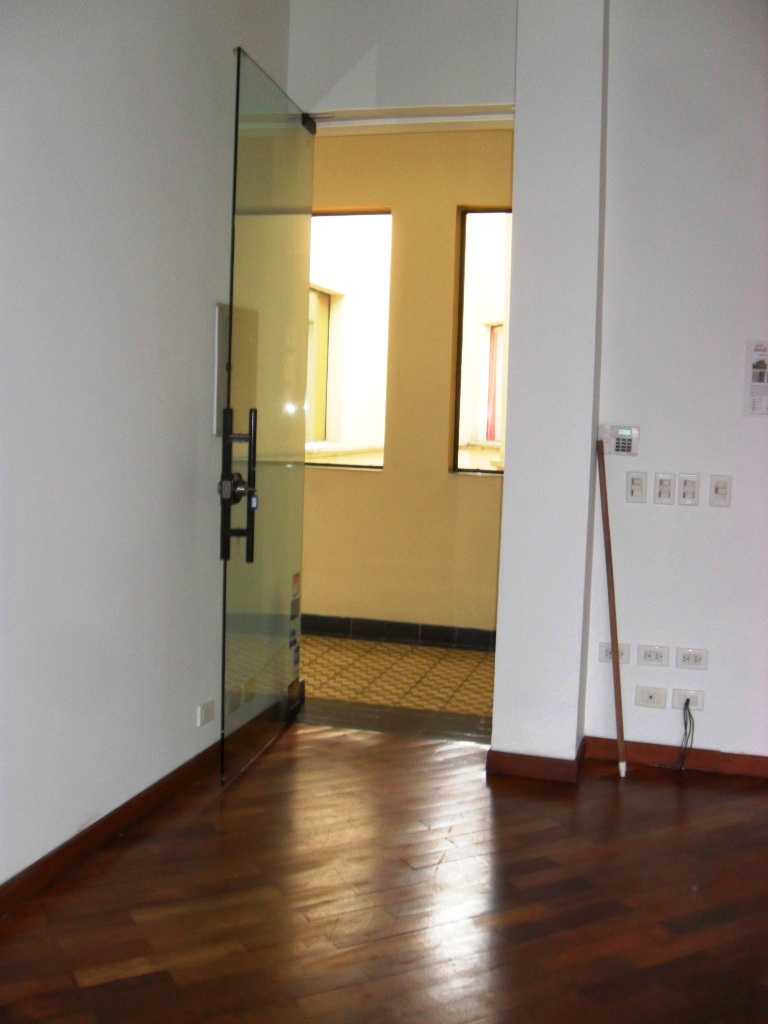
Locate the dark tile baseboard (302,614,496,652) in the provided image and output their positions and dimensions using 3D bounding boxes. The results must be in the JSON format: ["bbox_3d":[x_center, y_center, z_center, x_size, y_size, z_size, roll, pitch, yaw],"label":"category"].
[{"bbox_3d":[0.056,0.718,6.128,1.224,0.122,0.020,3,4,14],"label":"dark tile baseboard"}]

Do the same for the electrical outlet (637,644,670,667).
[{"bbox_3d":[1.007,0.538,3.863,0.114,0.075,0.011,3,4,14],"label":"electrical outlet"}]

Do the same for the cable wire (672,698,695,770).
[{"bbox_3d":[1.110,0.825,3.838,0.070,0.255,0.045,3,4,14],"label":"cable wire"}]

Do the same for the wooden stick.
[{"bbox_3d":[0.835,0.346,3.802,0.023,1.237,0.023,-4,-5,15],"label":"wooden stick"}]

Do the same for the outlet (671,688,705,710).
[{"bbox_3d":[1.130,0.698,3.840,0.114,0.075,0.011,3,4,14],"label":"outlet"}]

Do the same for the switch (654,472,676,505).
[{"bbox_3d":[1.038,-0.084,3.818,0.074,0.115,0.011,3,4,14],"label":"switch"}]

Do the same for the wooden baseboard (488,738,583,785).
[{"bbox_3d":[0.567,0.904,3.844,0.327,0.084,0.296,3,4,14],"label":"wooden baseboard"}]

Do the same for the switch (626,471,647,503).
[{"bbox_3d":[0.939,-0.090,3.843,0.074,0.115,0.011,3,4,14],"label":"switch"}]

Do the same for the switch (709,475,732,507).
[{"bbox_3d":[1.226,-0.075,3.769,0.074,0.115,0.011,3,4,14],"label":"switch"}]

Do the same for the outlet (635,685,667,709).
[{"bbox_3d":[1.001,0.696,3.874,0.114,0.075,0.011,3,4,14],"label":"outlet"}]

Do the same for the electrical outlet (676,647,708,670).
[{"bbox_3d":[1.141,0.544,3.828,0.114,0.075,0.011,3,4,14],"label":"electrical outlet"}]

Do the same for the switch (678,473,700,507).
[{"bbox_3d":[1.121,-0.081,3.796,0.074,0.115,0.011,3,4,14],"label":"switch"}]

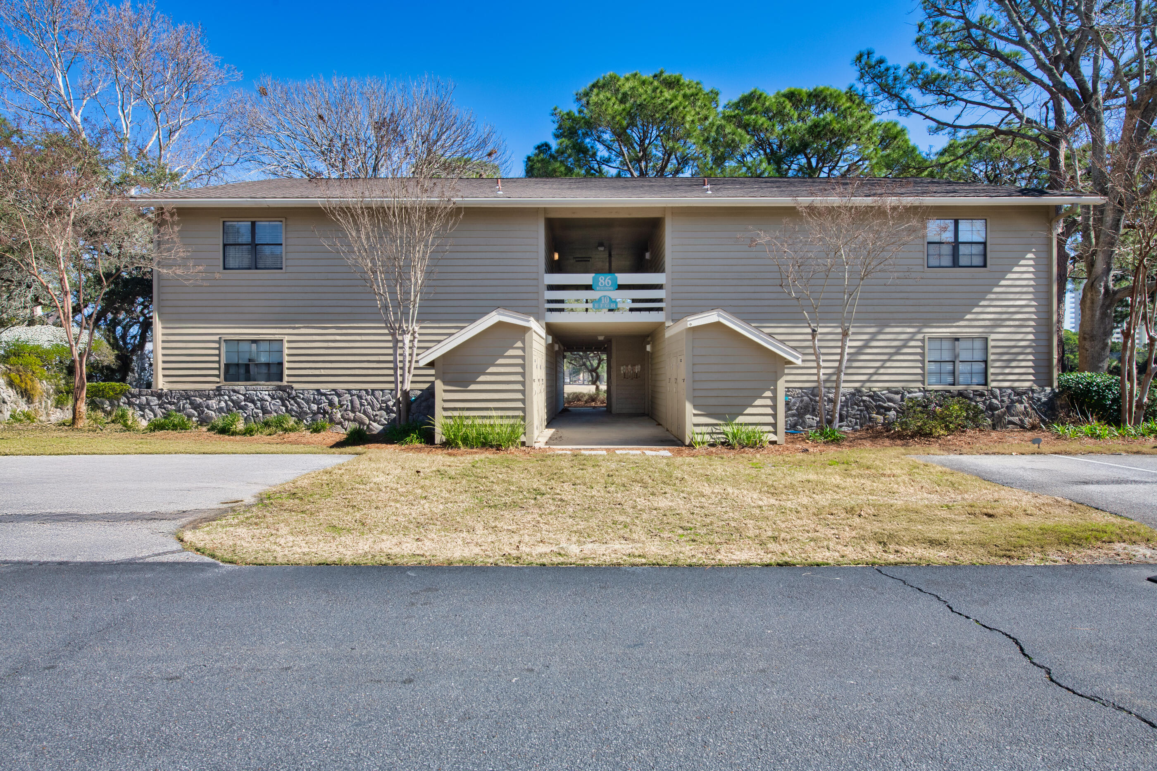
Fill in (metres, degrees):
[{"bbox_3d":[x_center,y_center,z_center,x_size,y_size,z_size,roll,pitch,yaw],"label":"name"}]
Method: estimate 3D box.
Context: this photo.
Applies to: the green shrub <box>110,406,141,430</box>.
[{"bbox_3d":[-10.400,0.740,14.000,0.660,0.550,0.600,0,0,0],"label":"green shrub"}]

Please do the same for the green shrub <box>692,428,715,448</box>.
[{"bbox_3d":[2.300,0.966,11.250,0.450,0.370,0.400,0,0,0],"label":"green shrub"}]

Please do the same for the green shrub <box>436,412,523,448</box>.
[{"bbox_3d":[-1.790,0.833,11.250,1.600,0.660,0.550,0,0,0],"label":"green shrub"}]

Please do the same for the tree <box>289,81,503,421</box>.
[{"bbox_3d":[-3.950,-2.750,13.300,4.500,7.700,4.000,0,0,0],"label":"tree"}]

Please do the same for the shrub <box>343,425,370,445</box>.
[{"bbox_3d":[-4.510,0.990,12.400,0.540,0.410,0.500,0,0,0],"label":"shrub"}]

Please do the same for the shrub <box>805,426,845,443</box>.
[{"bbox_3d":[5.040,0.990,12.500,0.820,0.380,0.650,0,0,0],"label":"shrub"}]

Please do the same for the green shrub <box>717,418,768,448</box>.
[{"bbox_3d":[3.030,0.883,11.250,0.950,0.530,0.500,0,0,0],"label":"green shrub"}]

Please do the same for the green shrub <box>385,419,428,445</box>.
[{"bbox_3d":[-3.530,0.960,12.500,0.900,0.480,0.800,0,0,0],"label":"green shrub"}]

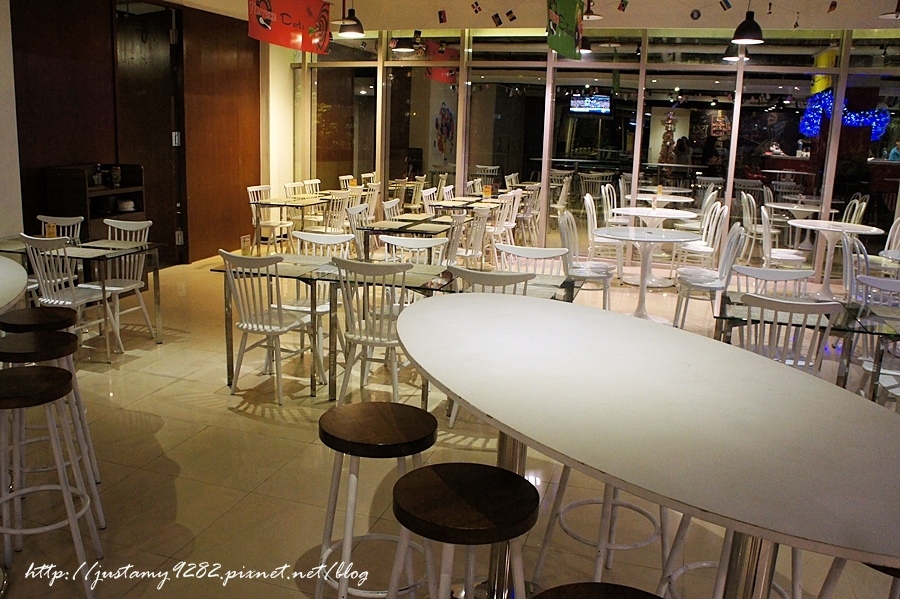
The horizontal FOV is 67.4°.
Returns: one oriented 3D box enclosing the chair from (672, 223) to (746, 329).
[{"bbox_3d":[2.105,-0.187,5.556,0.500,0.910,0.420,6,13,16],"label":"chair"}]

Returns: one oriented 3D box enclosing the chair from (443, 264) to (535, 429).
[{"bbox_3d":[0.270,0.232,3.596,0.480,0.835,0.500,7,14,21],"label":"chair"}]

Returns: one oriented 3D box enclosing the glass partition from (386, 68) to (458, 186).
[{"bbox_3d":[-0.424,-2.034,9.560,1.200,2.350,0.060,6,14,16],"label":"glass partition"}]

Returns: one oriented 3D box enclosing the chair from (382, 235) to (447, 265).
[{"bbox_3d":[-0.280,0.043,4.344,0.480,0.835,0.500,4,13,11],"label":"chair"}]

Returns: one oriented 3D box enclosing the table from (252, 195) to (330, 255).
[{"bbox_3d":[-1.922,-0.816,8.245,0.740,0.745,0.720,6,14,16],"label":"table"}]

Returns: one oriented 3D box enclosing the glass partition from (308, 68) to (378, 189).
[{"bbox_3d":[-1.554,-2.071,9.713,1.084,2.462,0.079,6,14,18],"label":"glass partition"}]

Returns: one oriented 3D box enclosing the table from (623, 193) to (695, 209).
[{"bbox_3d":[3.033,-1.083,9.873,1.050,0.760,1.050,6,14,16],"label":"table"}]

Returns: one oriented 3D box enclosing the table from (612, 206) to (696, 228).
[{"bbox_3d":[2.312,-0.601,7.760,0.910,0.755,0.910,6,13,16],"label":"table"}]

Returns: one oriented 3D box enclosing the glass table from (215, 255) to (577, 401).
[{"bbox_3d":[-0.310,0.205,4.165,2.177,0.735,0.709,6,14,18],"label":"glass table"}]

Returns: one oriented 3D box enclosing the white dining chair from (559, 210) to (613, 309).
[{"bbox_3d":[1.192,-0.255,6.000,0.500,0.910,0.430,6,14,16],"label":"white dining chair"}]

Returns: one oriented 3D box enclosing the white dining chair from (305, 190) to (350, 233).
[{"bbox_3d":[-1.437,-0.835,8.048,0.473,0.886,0.453,6,14,18],"label":"white dining chair"}]

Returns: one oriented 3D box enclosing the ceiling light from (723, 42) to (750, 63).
[{"bbox_3d":[3.652,-3.201,8.573,0.341,0.310,0.341,6,14,18],"label":"ceiling light"}]

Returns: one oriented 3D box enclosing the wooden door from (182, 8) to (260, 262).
[{"bbox_3d":[-2.843,-2.010,8.466,0.089,2.971,1.567,6,14,18],"label":"wooden door"}]

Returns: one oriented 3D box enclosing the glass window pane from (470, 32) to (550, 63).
[{"bbox_3d":[0.754,-3.237,8.660,1.050,0.400,0.040,6,13,16],"label":"glass window pane"}]

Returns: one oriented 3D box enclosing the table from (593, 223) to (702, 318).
[{"bbox_3d":[1.702,-0.212,5.955,0.910,0.755,0.910,6,13,16],"label":"table"}]

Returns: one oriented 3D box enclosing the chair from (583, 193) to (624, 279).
[{"bbox_3d":[1.749,-0.684,7.692,0.500,0.910,0.420,4,13,7],"label":"chair"}]

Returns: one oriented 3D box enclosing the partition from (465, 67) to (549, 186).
[{"bbox_3d":[0.684,-1.843,8.994,1.084,2.462,0.079,6,14,18],"label":"partition"}]

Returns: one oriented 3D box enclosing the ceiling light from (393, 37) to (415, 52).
[{"bbox_3d":[-0.663,-3.655,9.614,0.320,0.280,0.320,6,13,16],"label":"ceiling light"}]

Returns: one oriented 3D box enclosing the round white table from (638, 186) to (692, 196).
[{"bbox_3d":[3.626,-1.485,11.520,0.936,0.778,0.936,6,14,18],"label":"round white table"}]

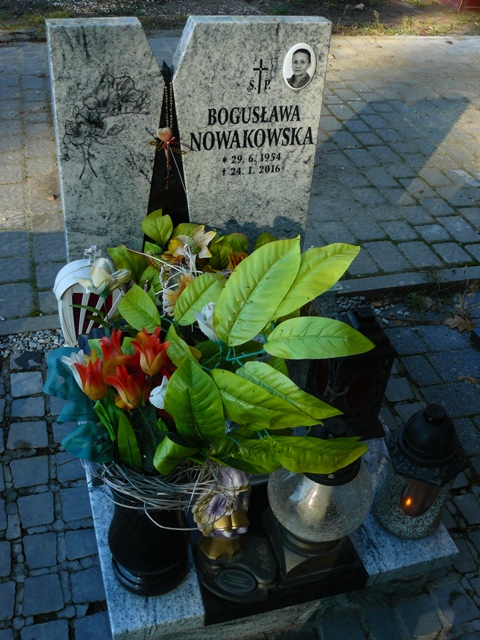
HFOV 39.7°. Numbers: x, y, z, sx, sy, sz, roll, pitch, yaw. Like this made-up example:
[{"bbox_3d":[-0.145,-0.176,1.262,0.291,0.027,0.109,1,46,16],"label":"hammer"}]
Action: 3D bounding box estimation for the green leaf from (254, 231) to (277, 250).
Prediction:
[{"bbox_3d":[0.062,-0.185,1.570,0.060,0.065,0.030,4,21,2],"label":"green leaf"}]

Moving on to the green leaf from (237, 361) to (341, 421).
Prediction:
[{"bbox_3d":[0.077,0.112,1.060,0.185,0.035,0.075,26,64,3],"label":"green leaf"}]

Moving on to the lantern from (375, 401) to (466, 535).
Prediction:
[{"bbox_3d":[0.383,0.293,1.381,0.168,0.310,0.163,12,39,9],"label":"lantern"}]

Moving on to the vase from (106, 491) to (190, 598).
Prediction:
[{"bbox_3d":[-0.172,0.380,1.241,0.158,0.283,0.158,-7,40,-15],"label":"vase"}]

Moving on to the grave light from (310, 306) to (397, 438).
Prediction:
[{"bbox_3d":[0.268,0.112,1.573,0.165,0.350,0.165,-7,40,-15],"label":"grave light"}]

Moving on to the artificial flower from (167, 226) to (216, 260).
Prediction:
[{"bbox_3d":[-0.103,-0.169,1.450,0.100,0.075,0.100,7,38,-10],"label":"artificial flower"}]

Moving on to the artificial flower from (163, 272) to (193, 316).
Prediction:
[{"bbox_3d":[-0.129,-0.058,1.463,0.085,0.085,0.050,1,17,-5],"label":"artificial flower"}]

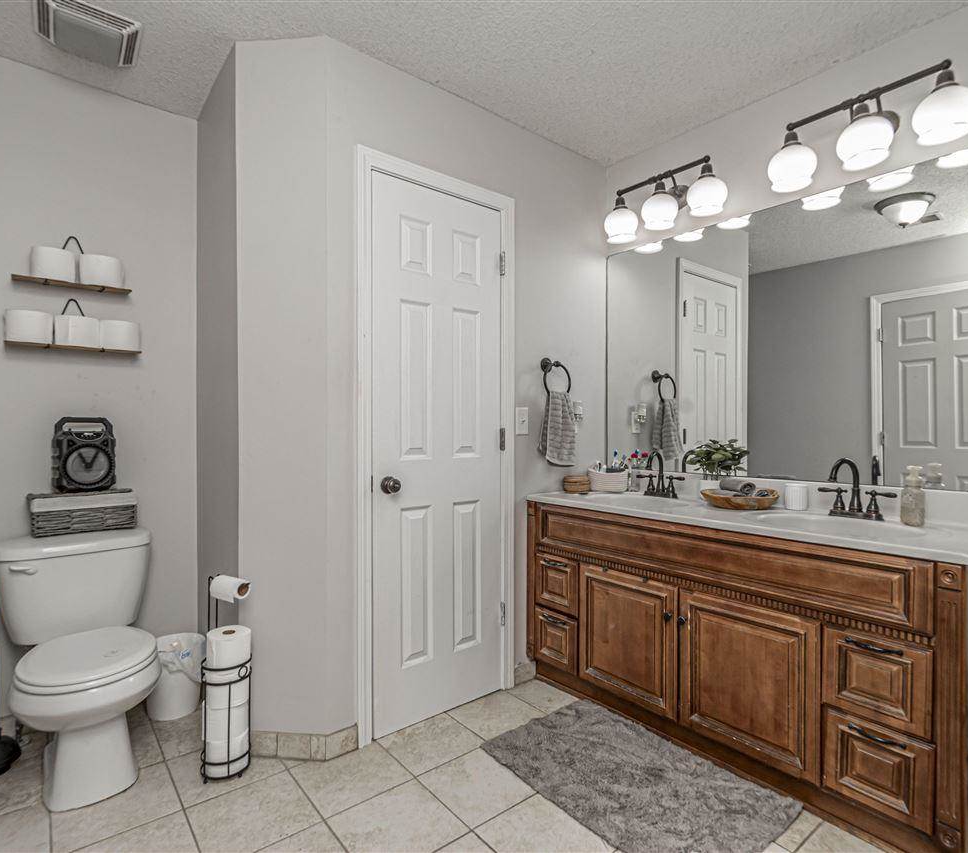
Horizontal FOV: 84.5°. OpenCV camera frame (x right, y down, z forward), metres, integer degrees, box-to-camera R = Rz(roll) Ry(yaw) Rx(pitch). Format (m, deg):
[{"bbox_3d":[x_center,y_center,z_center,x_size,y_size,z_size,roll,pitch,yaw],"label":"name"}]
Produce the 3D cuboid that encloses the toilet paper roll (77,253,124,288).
[{"bbox_3d":[-1.445,-0.575,2.021,0.134,0.112,0.134,0,1,-39],"label":"toilet paper roll"}]

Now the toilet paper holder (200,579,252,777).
[{"bbox_3d":[-0.834,0.806,1.737,0.160,0.630,0.155,0,0,22],"label":"toilet paper holder"}]

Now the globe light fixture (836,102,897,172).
[{"bbox_3d":[1.202,-0.917,1.677,0.148,0.168,0.148,0,1,-39],"label":"globe light fixture"}]

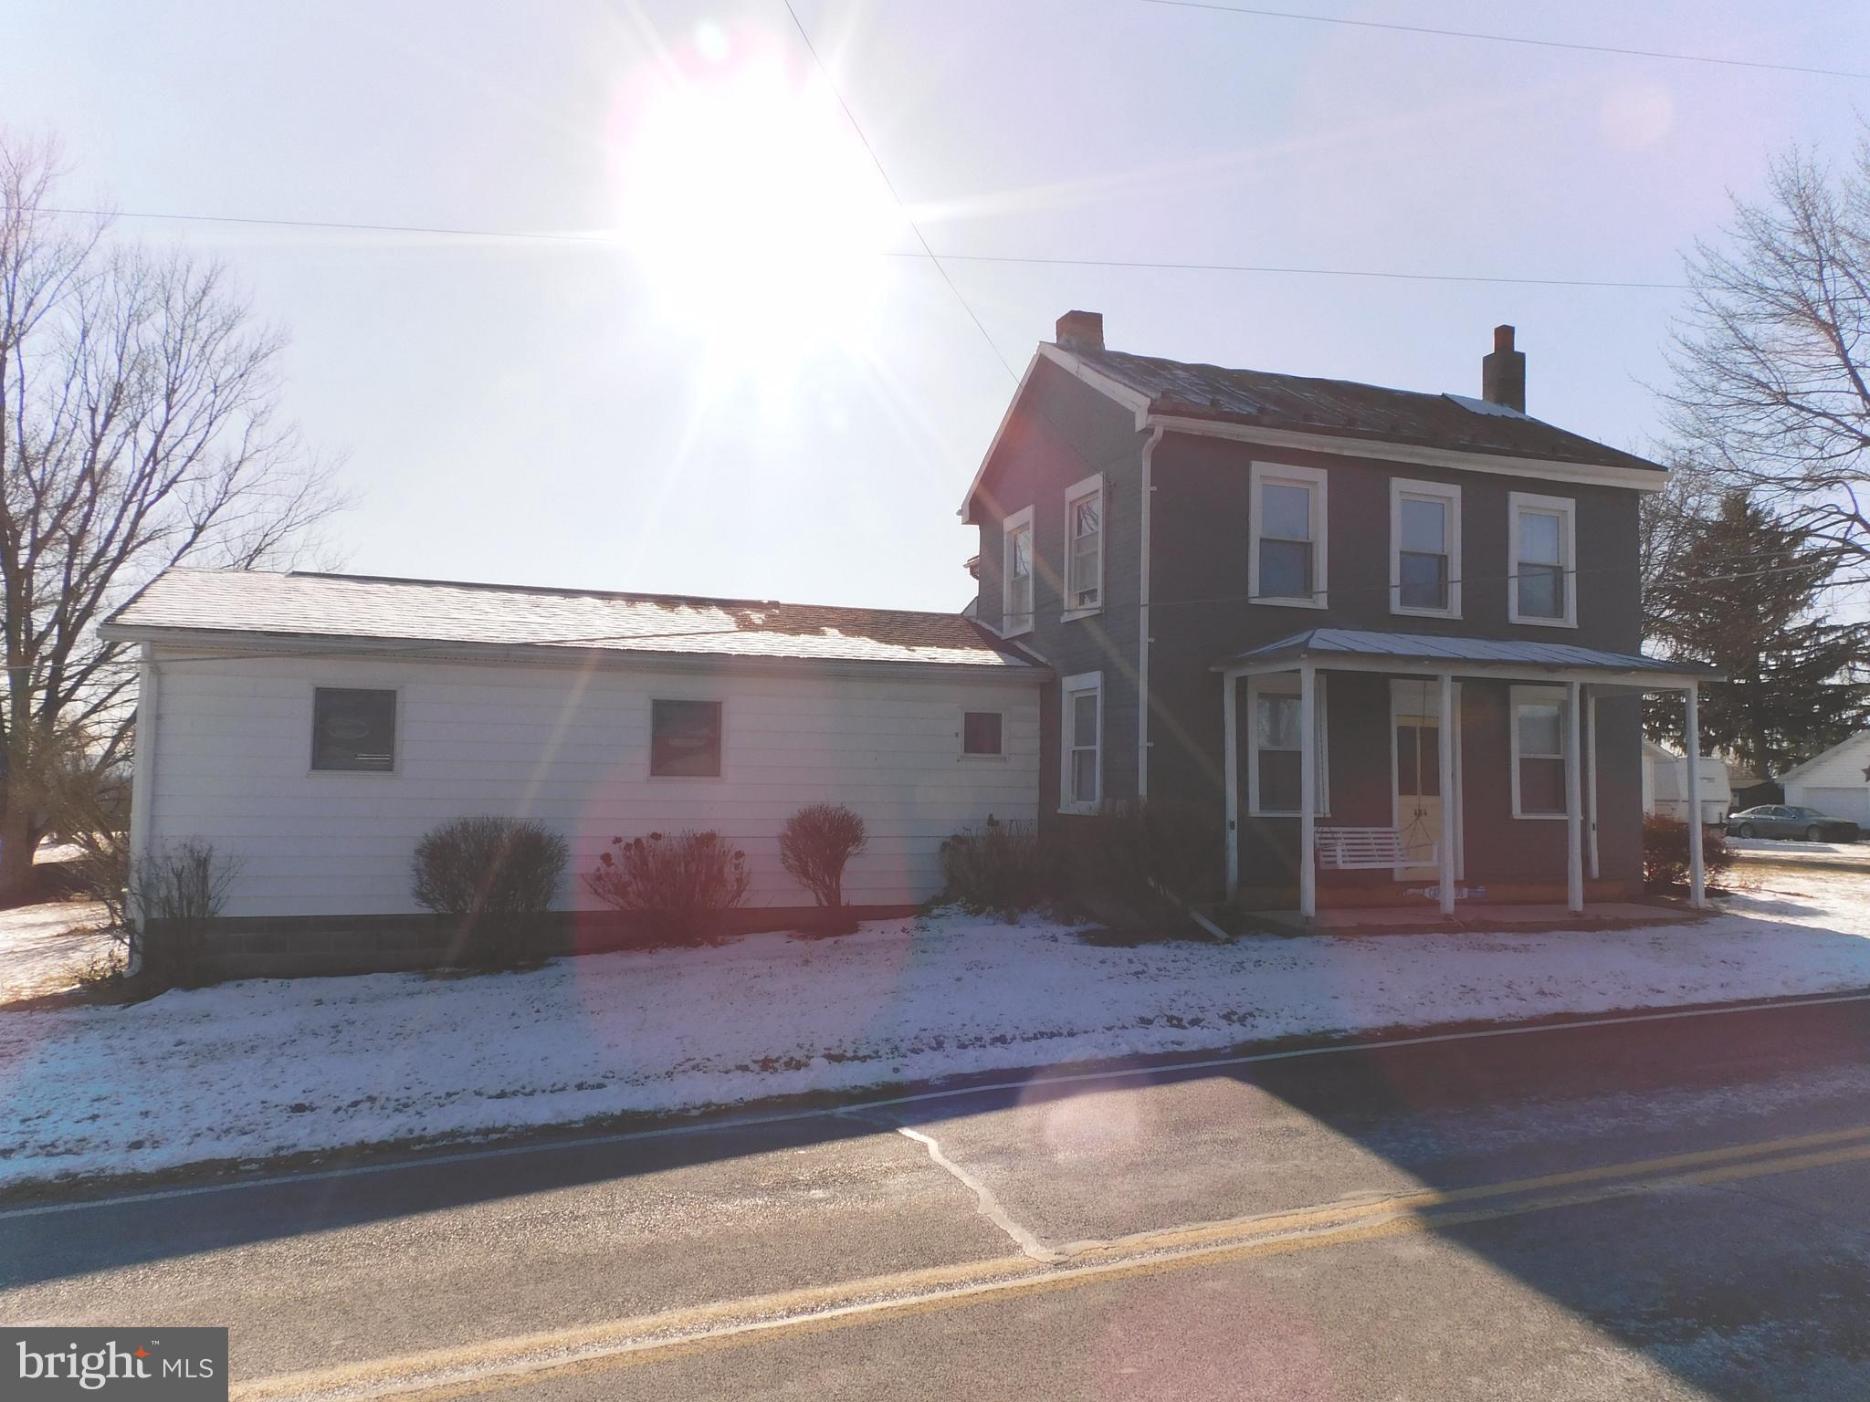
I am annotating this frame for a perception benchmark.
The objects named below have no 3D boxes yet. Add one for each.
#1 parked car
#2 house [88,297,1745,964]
[{"bbox_3d":[37.116,5.272,56.184,1.829,1.434,4.926,3,-3,-28],"label":"parked car"},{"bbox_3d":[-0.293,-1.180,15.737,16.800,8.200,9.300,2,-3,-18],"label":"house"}]

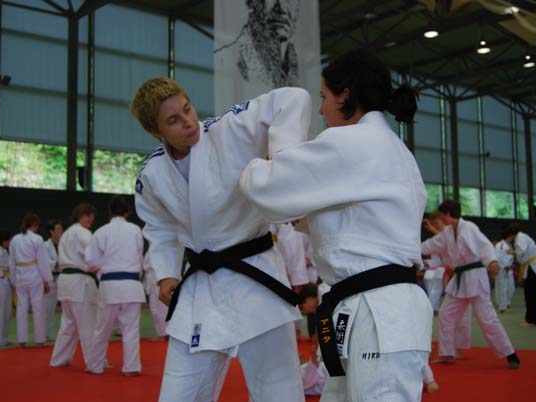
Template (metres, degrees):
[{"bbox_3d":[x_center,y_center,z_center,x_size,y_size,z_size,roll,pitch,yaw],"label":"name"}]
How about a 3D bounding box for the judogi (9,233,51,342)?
[{"bbox_3d":[-3.113,1.134,10.500,0.570,1.490,0.360,-1,-5,7],"label":"judogi"}]

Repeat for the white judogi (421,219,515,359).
[{"bbox_3d":[1.997,0.885,8.100,0.680,1.410,0.740,4,-7,-42],"label":"white judogi"}]

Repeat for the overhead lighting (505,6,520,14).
[{"bbox_3d":[7.416,-5.778,24.300,0.460,0.280,0.460,-1,-5,0],"label":"overhead lighting"}]

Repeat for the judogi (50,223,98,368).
[{"bbox_3d":[-1.960,0.967,8.200,0.540,1.480,0.440,-3,-6,30],"label":"judogi"}]

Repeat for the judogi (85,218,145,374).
[{"bbox_3d":[-1.475,0.914,7.750,0.580,1.510,0.400,0,-5,-5],"label":"judogi"}]

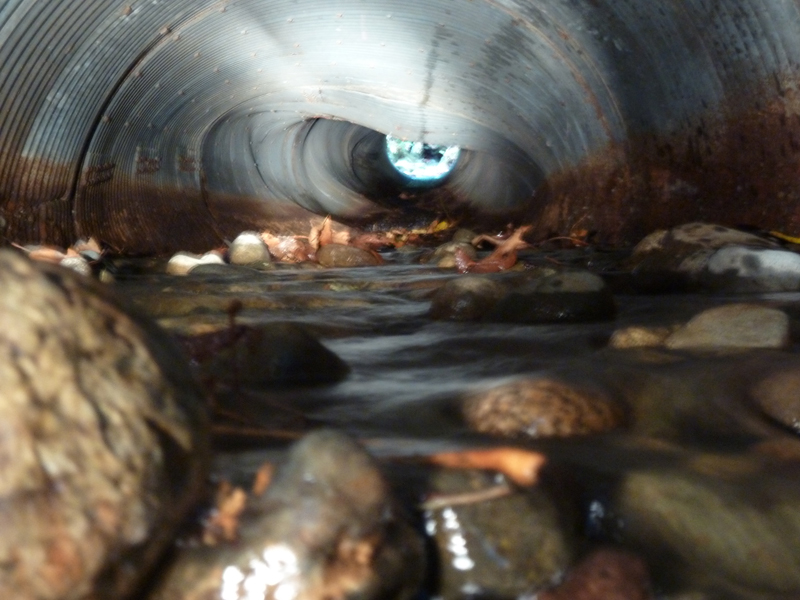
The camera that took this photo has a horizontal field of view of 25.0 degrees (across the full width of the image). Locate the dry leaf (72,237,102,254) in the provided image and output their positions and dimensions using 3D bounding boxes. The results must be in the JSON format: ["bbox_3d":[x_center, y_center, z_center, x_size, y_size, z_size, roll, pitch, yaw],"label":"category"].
[{"bbox_3d":[-0.711,-0.124,4.100,0.068,0.041,0.050,0,2,0],"label":"dry leaf"}]

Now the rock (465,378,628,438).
[{"bbox_3d":[0.077,0.062,0.950,0.087,0.043,0.070,0,2,0],"label":"rock"}]

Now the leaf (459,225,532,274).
[{"bbox_3d":[0.197,-0.106,3.800,0.156,0.105,0.100,0,2,0],"label":"leaf"}]

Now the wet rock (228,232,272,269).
[{"bbox_3d":[-0.344,-0.114,4.150,0.101,0.092,0.090,0,2,0],"label":"wet rock"}]

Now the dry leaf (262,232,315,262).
[{"bbox_3d":[-0.268,-0.125,4.300,0.129,0.072,0.090,0,2,0],"label":"dry leaf"}]

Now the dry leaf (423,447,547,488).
[{"bbox_3d":[0.038,0.073,0.790,0.053,0.018,0.030,0,2,0],"label":"dry leaf"}]

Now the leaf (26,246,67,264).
[{"bbox_3d":[-0.755,-0.095,3.850,0.085,0.038,0.060,0,2,0],"label":"leaf"}]

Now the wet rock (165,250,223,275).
[{"bbox_3d":[-0.431,-0.076,3.800,0.122,0.057,0.090,0,2,0],"label":"wet rock"}]

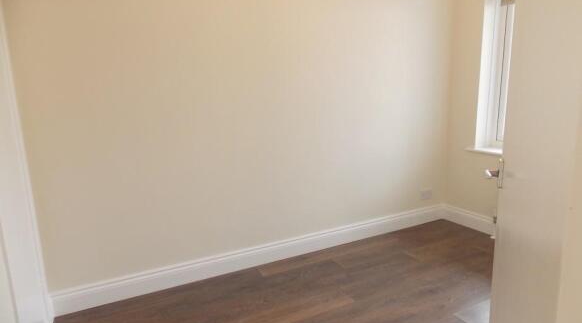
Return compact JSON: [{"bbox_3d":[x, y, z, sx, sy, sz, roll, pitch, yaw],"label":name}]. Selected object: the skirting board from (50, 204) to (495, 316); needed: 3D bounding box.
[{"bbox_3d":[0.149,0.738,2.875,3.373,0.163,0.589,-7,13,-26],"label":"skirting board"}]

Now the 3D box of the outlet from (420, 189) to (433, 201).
[{"bbox_3d":[1.308,0.326,3.736,0.146,0.086,0.012,-7,13,-26],"label":"outlet"}]

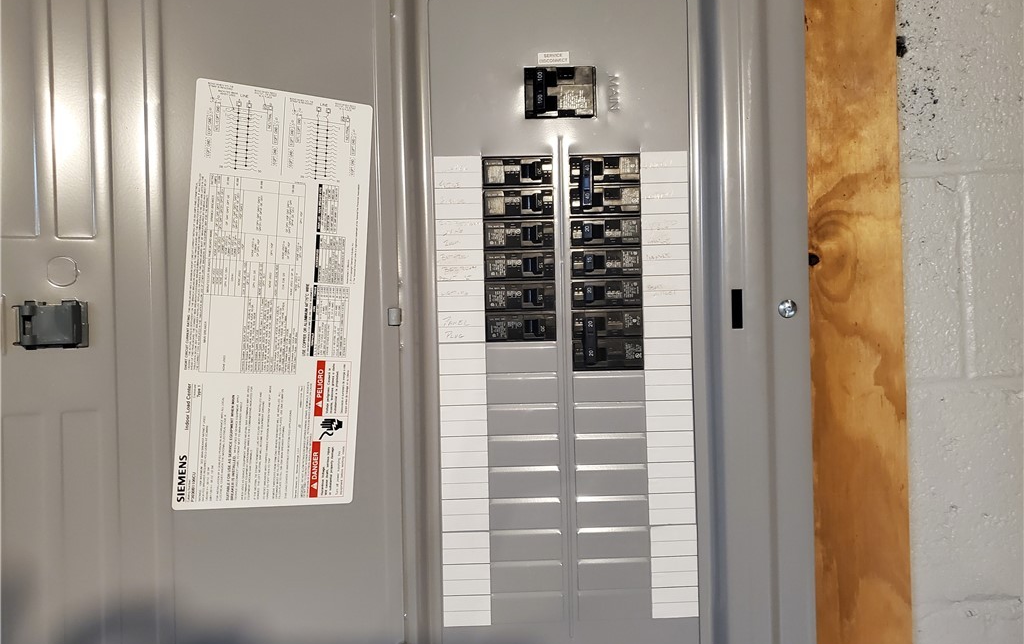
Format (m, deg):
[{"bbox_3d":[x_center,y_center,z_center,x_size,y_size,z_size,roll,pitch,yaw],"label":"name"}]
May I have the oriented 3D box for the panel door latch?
[{"bbox_3d":[-0.301,0.002,0.503,0.043,0.031,0.018,-1,0,-23],"label":"panel door latch"}]

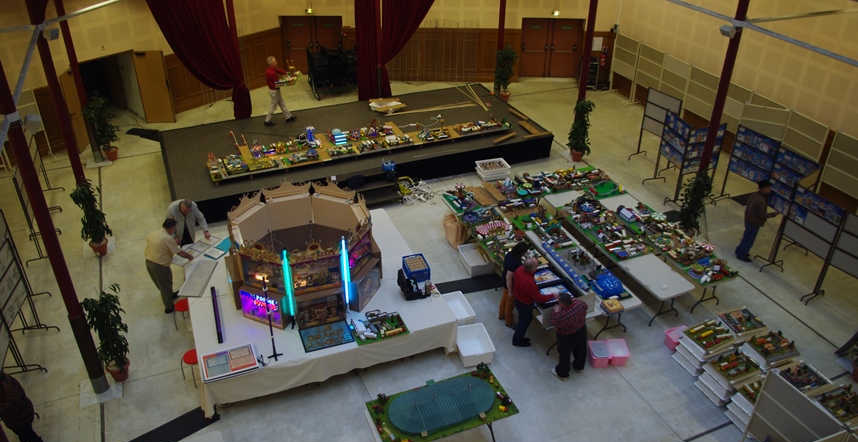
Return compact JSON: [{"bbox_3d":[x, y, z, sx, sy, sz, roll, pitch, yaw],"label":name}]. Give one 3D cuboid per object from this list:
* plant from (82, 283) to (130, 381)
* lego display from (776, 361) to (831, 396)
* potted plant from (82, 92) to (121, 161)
[{"bbox_3d":[-4.665,1.717,9.484,0.520,1.500,0.520,-12,33,-21],"label":"plant"},{"bbox_3d":[5.421,2.246,9.311,0.590,0.150,0.500,-8,32,-16],"label":"lego display"},{"bbox_3d":[-8.128,-2.334,16.133,0.680,1.650,0.680,-12,33,-21],"label":"potted plant"}]

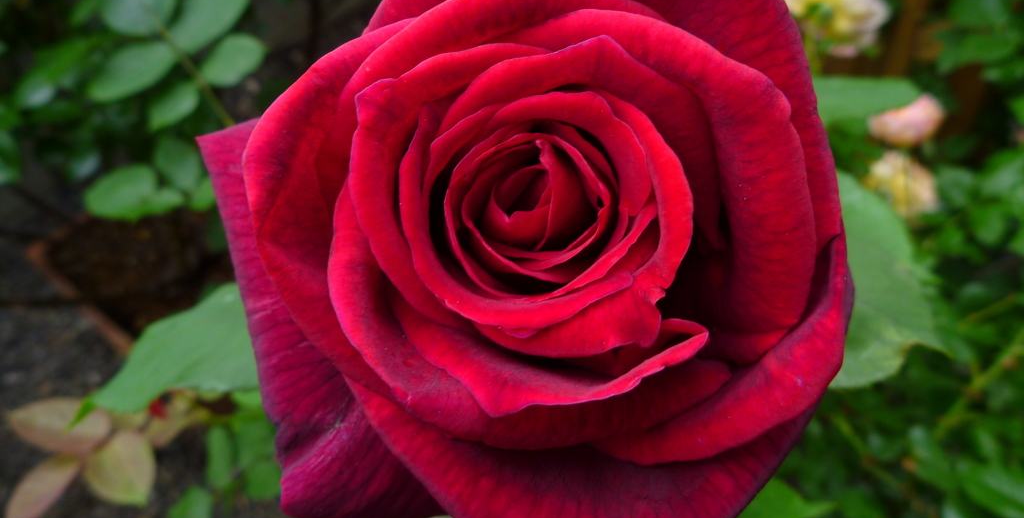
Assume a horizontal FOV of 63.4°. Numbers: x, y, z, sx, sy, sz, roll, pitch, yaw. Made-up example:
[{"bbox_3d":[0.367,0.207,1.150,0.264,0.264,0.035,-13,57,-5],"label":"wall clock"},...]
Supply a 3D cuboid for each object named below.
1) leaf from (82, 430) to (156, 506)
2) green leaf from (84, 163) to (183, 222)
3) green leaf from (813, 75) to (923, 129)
[{"bbox_3d":[-0.247,0.134,0.530,0.037,0.013,0.053,-21,70,-26],"label":"leaf"},{"bbox_3d":[-0.228,-0.037,0.500,0.055,0.014,0.034,3,75,-17],"label":"green leaf"},{"bbox_3d":[0.137,-0.064,0.340,0.059,0.012,0.047,8,42,9],"label":"green leaf"}]

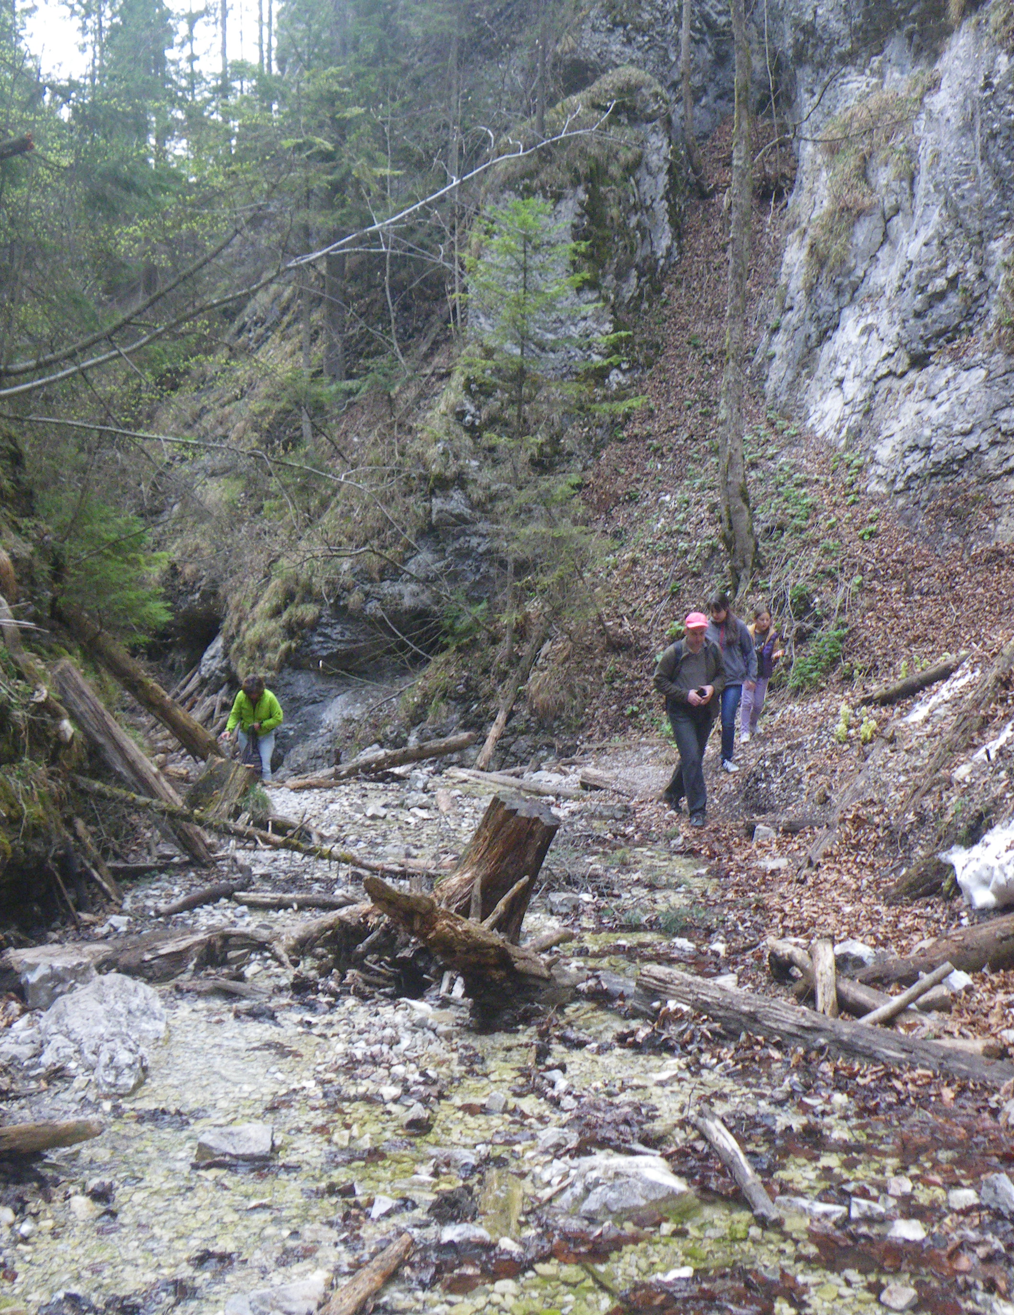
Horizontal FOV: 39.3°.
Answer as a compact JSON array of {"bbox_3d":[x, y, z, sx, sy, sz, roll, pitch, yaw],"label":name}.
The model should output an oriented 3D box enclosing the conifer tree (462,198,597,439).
[{"bbox_3d":[0.330,-4.567,19.500,1.900,3.600,1.900,1,-1,0],"label":"conifer tree"}]

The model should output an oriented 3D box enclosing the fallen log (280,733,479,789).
[{"bbox_3d":[-1.522,1.269,17.300,2.400,0.220,0.240,-11,0,-5],"label":"fallen log"}]

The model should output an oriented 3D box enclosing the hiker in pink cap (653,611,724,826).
[{"bbox_3d":[1.459,0.495,11.400,0.570,1.730,0.500,1,-1,0],"label":"hiker in pink cap"}]

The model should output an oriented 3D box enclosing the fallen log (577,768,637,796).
[{"bbox_3d":[1.008,1.273,14.400,0.250,0.220,0.700,2,3,-41],"label":"fallen log"}]

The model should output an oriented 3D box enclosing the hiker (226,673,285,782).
[{"bbox_3d":[-3.118,0.921,17.500,0.660,1.470,0.480,1,-1,-7],"label":"hiker"}]

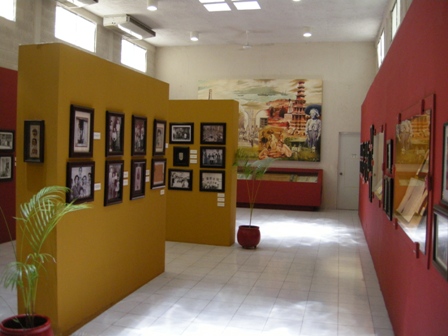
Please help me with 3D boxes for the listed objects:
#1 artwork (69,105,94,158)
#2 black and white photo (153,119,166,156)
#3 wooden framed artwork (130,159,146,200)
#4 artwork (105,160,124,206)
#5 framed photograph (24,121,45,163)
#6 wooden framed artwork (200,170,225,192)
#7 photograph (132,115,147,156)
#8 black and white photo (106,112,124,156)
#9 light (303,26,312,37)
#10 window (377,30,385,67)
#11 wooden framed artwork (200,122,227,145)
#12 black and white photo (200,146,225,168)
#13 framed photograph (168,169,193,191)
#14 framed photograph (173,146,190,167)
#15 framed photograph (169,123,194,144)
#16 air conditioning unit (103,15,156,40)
[{"bbox_3d":[-1.216,-0.308,3.883,0.030,0.433,0.302,2,3,16],"label":"artwork"},{"bbox_3d":[-0.784,-0.366,5.542,0.028,0.433,0.318,2,3,14],"label":"black and white photo"},{"bbox_3d":[-0.944,0.120,4.997,0.028,0.428,0.331,2,3,14],"label":"wooden framed artwork"},{"bbox_3d":[-1.080,0.142,4.471,0.028,0.437,0.325,2,3,14],"label":"artwork"},{"bbox_3d":[-1.553,-0.219,3.705,0.158,0.340,0.040,2,3,16],"label":"framed photograph"},{"bbox_3d":[-0.187,0.217,7.435,0.422,0.357,0.028,2,3,14],"label":"wooden framed artwork"},{"bbox_3d":[-0.921,-0.348,4.930,0.030,0.424,0.285,2,3,16],"label":"photograph"},{"bbox_3d":[-1.063,-0.330,4.426,0.030,0.420,0.291,2,3,16],"label":"black and white photo"},{"bbox_3d":[2.008,-3.303,10.911,0.198,0.191,0.198,2,3,14],"label":"light"},{"bbox_3d":[3.743,-2.788,10.684,0.100,0.636,1.524,2,3,14],"label":"window"},{"bbox_3d":[-0.173,-0.562,7.398,0.422,0.363,0.028,2,3,14],"label":"wooden framed artwork"},{"bbox_3d":[-0.178,-0.171,7.416,0.419,0.358,0.028,2,3,14],"label":"black and white photo"},{"bbox_3d":[-0.733,0.200,7.619,0.409,0.342,0.030,2,3,12],"label":"framed photograph"},{"bbox_3d":[-0.706,-0.184,7.552,0.282,0.328,0.028,2,3,14],"label":"framed photograph"},{"bbox_3d":[-0.711,-0.580,7.582,0.409,0.349,0.030,2,3,12],"label":"framed photograph"},{"bbox_3d":[-2.257,-3.342,10.872,0.710,0.215,1.500,2,3,14],"label":"air conditioning unit"}]

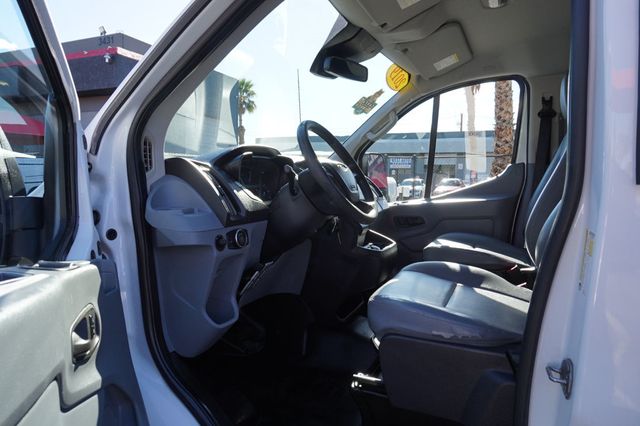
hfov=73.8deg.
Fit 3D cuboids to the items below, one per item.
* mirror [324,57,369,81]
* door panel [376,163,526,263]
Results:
[{"bbox_3d":[0.112,-0.594,1.776,0.040,0.065,0.250,6,9,41],"label":"mirror"},{"bbox_3d":[0.678,0.063,2.505,0.940,0.690,0.120,1,6,23],"label":"door panel"}]

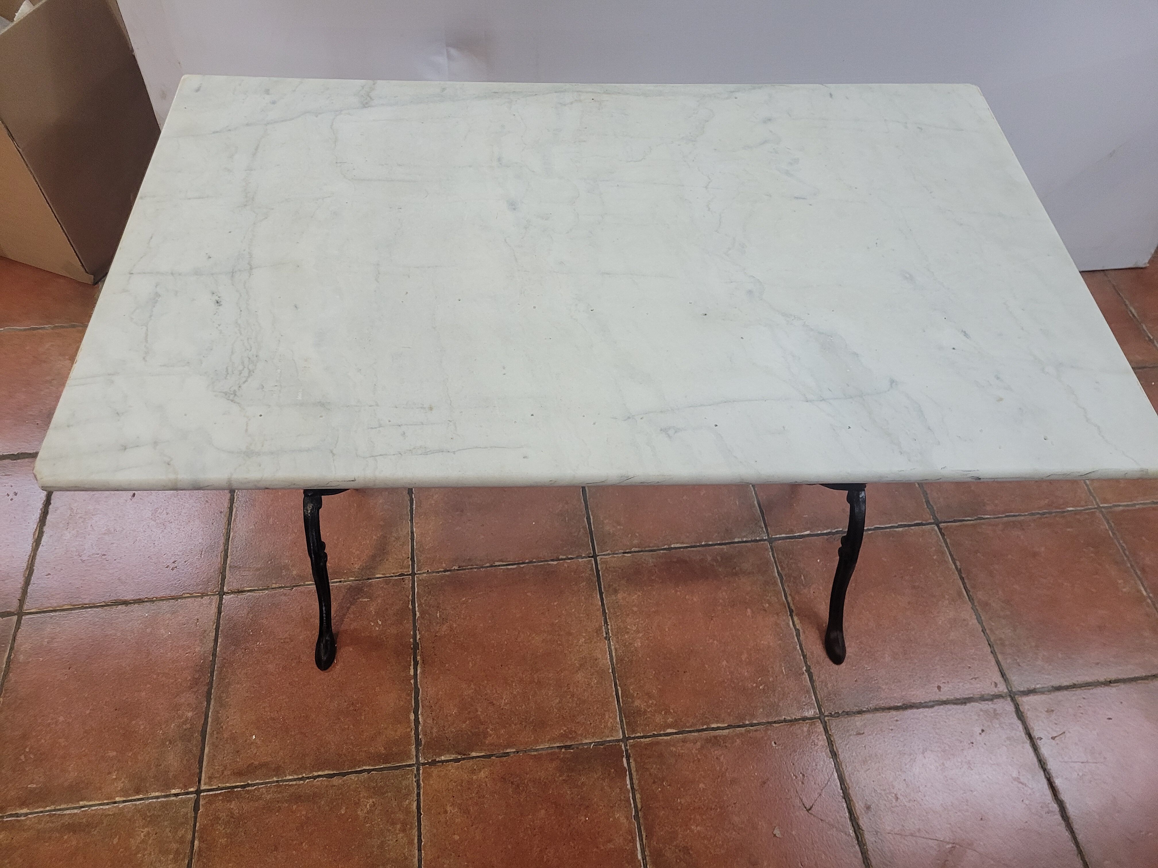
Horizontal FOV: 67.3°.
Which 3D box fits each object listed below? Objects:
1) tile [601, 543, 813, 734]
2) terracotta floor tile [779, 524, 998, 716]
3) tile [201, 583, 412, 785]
[{"bbox_3d":[0.222,0.356,1.549,0.329,0.010,0.329,-5,55,-6],"label":"tile"},{"bbox_3d":[0.556,0.329,1.586,0.329,0.010,0.329,-5,55,-6],"label":"terracotta floor tile"},{"bbox_3d":[-0.448,0.411,1.475,0.329,0.010,0.329,-5,55,-6],"label":"tile"}]

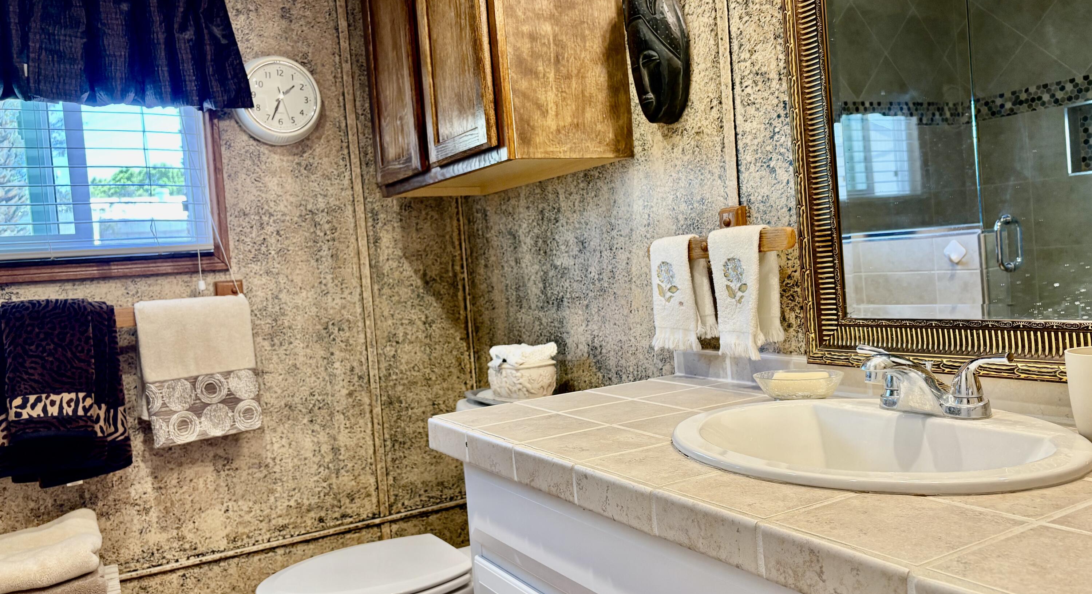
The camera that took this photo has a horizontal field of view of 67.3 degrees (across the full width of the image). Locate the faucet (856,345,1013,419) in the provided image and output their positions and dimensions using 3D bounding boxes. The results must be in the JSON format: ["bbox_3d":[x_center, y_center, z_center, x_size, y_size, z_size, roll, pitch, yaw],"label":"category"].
[{"bbox_3d":[0.474,0.115,1.078,0.152,0.089,0.230,-5,2,-30],"label":"faucet"}]

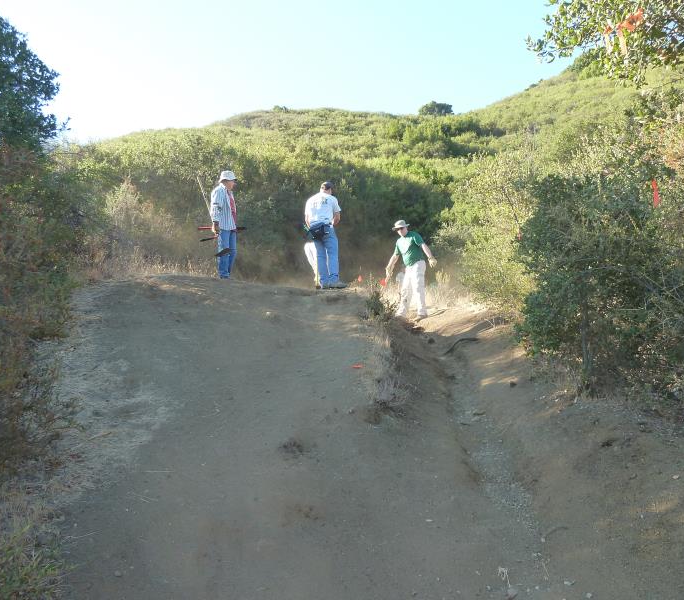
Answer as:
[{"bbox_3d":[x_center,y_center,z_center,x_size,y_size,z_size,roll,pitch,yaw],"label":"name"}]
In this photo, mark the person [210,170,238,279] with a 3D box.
[{"bbox_3d":[-1.949,-1.252,10.350,0.420,1.790,0.520,0,0,25],"label":"person"}]

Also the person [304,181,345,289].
[{"bbox_3d":[-0.286,-1.062,10.200,0.580,1.750,0.450,0,0,22],"label":"person"}]

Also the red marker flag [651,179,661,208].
[{"bbox_3d":[2.813,-0.956,5.600,0.060,0.260,0.030,0,0,18],"label":"red marker flag"}]

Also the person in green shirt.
[{"bbox_3d":[1.164,-0.518,10.600,0.820,1.680,0.500,0,0,25],"label":"person in green shirt"}]

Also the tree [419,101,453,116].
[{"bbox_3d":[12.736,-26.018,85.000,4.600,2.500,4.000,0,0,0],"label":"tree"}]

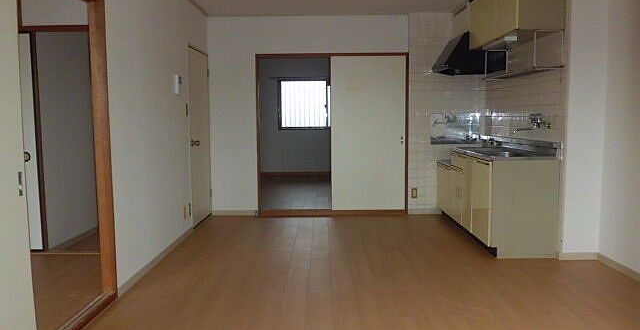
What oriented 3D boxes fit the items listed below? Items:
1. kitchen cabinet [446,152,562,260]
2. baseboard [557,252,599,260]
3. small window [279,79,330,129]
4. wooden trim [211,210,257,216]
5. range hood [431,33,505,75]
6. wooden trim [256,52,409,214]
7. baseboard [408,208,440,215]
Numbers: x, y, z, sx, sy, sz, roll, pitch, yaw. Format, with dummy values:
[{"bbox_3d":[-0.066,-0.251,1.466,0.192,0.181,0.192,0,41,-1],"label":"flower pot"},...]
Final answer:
[{"bbox_3d":[1.600,0.261,4.624,0.540,0.790,1.780,0,5,0],"label":"kitchen cabinet"},{"bbox_3d":[1.998,0.709,3.737,0.320,0.065,0.020,0,5,0],"label":"baseboard"},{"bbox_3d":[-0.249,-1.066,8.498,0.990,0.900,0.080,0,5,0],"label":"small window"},{"bbox_3d":[-1.007,0.558,5.618,0.530,0.070,0.015,0,5,0],"label":"wooden trim"},{"bbox_3d":[1.543,-1.150,5.061,0.580,0.410,0.610,0,5,0],"label":"range hood"},{"bbox_3d":[0.143,-0.336,5.543,1.755,1.875,0.100,0,5,0],"label":"wooden trim"},{"bbox_3d":[1.218,0.541,5.617,0.380,0.085,0.015,0,5,0],"label":"baseboard"}]

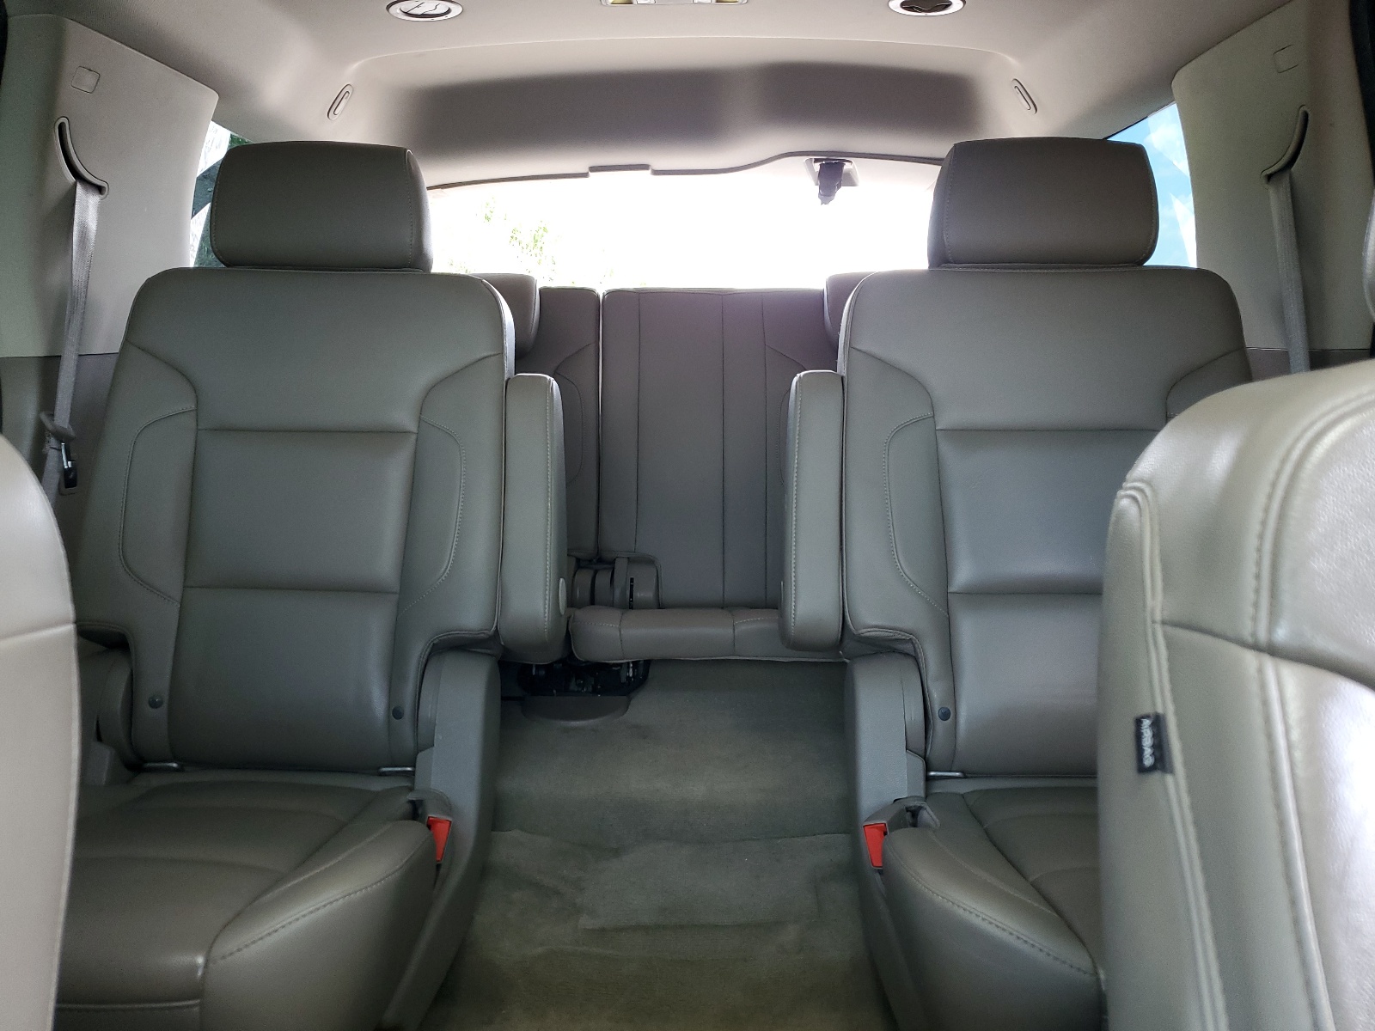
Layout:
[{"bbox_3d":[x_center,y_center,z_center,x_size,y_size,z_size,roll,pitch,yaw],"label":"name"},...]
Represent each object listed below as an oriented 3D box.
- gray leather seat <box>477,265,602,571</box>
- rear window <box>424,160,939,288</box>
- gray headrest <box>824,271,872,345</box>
[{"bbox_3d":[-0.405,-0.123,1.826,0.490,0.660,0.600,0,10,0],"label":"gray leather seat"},{"bbox_3d":[-0.015,-0.590,2.500,1.280,0.480,0.080,0,30,0],"label":"rear window"},{"bbox_3d":[0.390,-0.392,2.020,0.260,0.180,0.115,0,0,0],"label":"gray headrest"}]

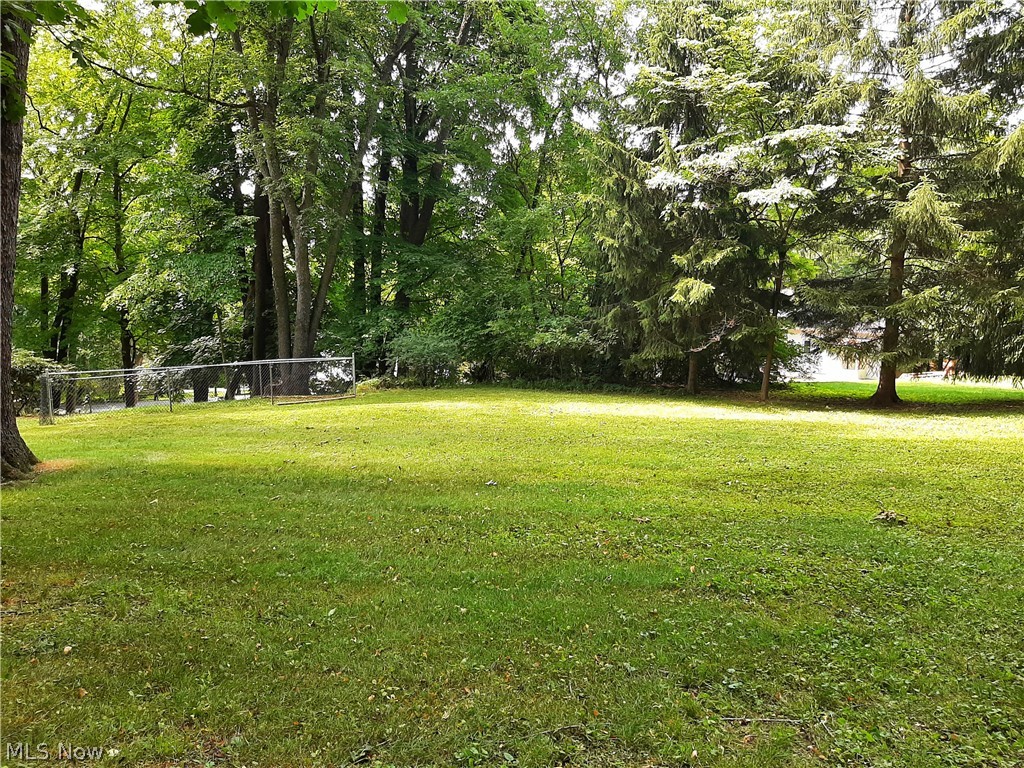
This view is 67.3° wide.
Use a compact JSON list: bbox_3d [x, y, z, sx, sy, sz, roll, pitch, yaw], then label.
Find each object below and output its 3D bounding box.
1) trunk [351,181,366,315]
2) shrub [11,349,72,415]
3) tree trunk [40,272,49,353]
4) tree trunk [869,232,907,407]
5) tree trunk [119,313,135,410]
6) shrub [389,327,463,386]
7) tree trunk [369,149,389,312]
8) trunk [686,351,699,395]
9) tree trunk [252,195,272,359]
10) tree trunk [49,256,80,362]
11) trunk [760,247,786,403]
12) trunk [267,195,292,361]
[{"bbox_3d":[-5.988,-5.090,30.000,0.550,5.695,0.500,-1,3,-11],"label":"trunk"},{"bbox_3d":[-12.313,-0.052,20.000,1.768,1.742,1.600,-3,4,-32],"label":"shrub"},{"bbox_3d":[-20.059,-2.896,33.000,0.340,3.776,0.330,-2,4,-31],"label":"tree trunk"},{"bbox_3d":[10.058,-1.728,20.600,0.850,4.661,0.700,1,4,26],"label":"tree trunk"},{"bbox_3d":[-12.998,-0.828,26.000,0.550,3.313,0.480,-2,4,-26],"label":"tree trunk"},{"bbox_3d":[-2.890,-0.913,26.000,2.434,2.062,2.100,-1,3,-6],"label":"shrub"},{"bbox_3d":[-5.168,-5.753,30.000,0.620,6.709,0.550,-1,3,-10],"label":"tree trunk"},{"bbox_3d":[5.633,-0.359,24.000,0.360,1.373,0.350,0,3,13],"label":"trunk"},{"bbox_3d":[-8.759,-3.598,27.000,0.660,6.389,0.620,-2,3,-18],"label":"tree trunk"},{"bbox_3d":[-16.292,-2.567,28.000,1.000,4.150,0.700,-2,4,-30],"label":"tree trunk"},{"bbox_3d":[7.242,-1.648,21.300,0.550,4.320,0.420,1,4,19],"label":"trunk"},{"bbox_3d":[-7.406,-3.138,24.500,0.600,5.543,0.480,-1,3,-17],"label":"trunk"}]

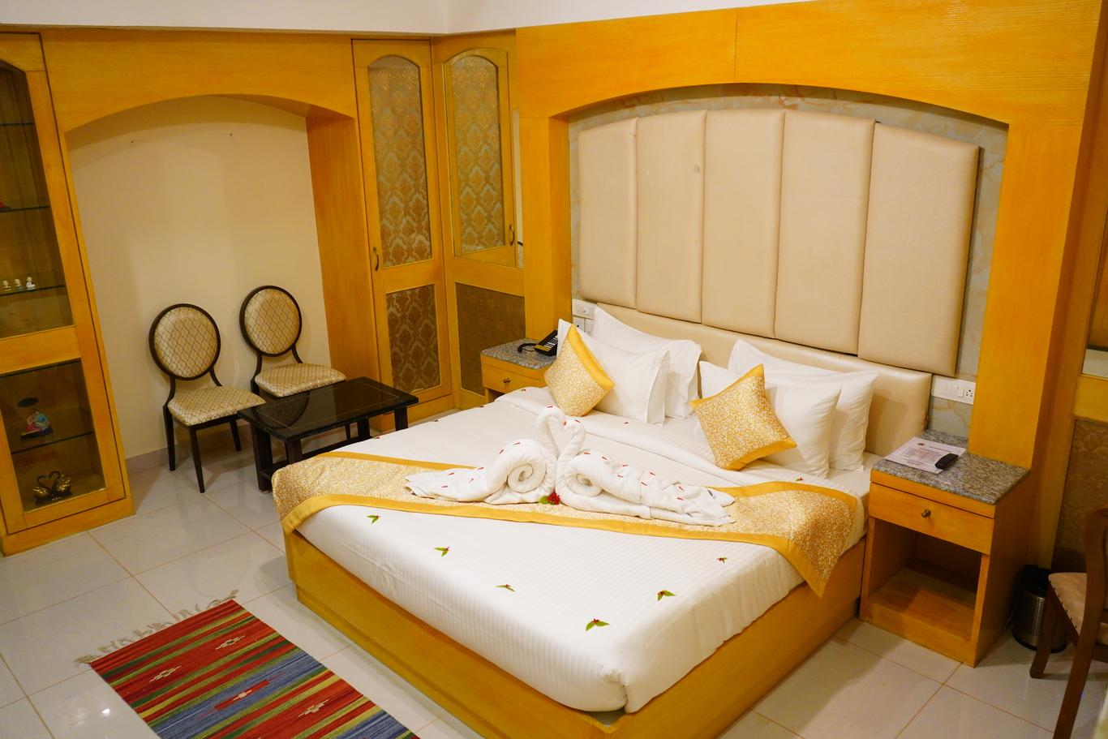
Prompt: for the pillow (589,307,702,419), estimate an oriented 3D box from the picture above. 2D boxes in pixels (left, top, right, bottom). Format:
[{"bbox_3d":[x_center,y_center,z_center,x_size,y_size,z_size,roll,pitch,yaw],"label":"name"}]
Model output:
[{"bbox_3d":[0.425,-0.040,4.329,0.670,0.410,0.160,16,8,43],"label":"pillow"}]

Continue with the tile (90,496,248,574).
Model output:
[{"bbox_3d":[-1.970,0.835,4.412,0.590,0.010,0.620,-17,23,-42],"label":"tile"}]

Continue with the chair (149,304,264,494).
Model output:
[{"bbox_3d":[-1.991,0.140,5.002,0.460,0.970,0.600,-17,23,-42],"label":"chair"}]

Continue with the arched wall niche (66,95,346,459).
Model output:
[{"bbox_3d":[-1.874,-0.466,4.995,1.575,2.140,0.473,-17,23,-42],"label":"arched wall niche"}]

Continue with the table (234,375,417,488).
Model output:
[{"bbox_3d":[-1.264,0.417,4.943,0.820,0.455,0.590,-17,23,-40],"label":"table"}]

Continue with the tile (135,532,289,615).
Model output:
[{"bbox_3d":[-1.538,0.959,4.006,0.600,0.010,0.600,-17,23,-42],"label":"tile"}]

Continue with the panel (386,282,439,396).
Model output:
[{"bbox_3d":[-0.920,-0.191,5.701,0.385,0.700,0.020,-17,23,-42],"label":"panel"}]

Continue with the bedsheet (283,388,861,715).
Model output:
[{"bbox_3d":[0.180,0.519,3.652,1.930,0.270,1.860,-17,23,-42],"label":"bedsheet"}]

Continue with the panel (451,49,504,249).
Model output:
[{"bbox_3d":[-0.468,-1.300,5.375,0.030,1.230,0.460,-17,23,-42],"label":"panel"}]

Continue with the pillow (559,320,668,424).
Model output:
[{"bbox_3d":[0.248,-0.006,4.343,0.715,0.400,0.160,16,0,43],"label":"pillow"}]

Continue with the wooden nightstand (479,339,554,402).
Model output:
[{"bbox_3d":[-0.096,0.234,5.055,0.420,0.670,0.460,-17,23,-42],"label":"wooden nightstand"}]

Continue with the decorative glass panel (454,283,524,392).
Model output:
[{"bbox_3d":[-0.406,-0.152,5.601,0.020,0.740,0.680,-17,23,-42],"label":"decorative glass panel"}]

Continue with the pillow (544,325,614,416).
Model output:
[{"bbox_3d":[0.125,0.011,4.066,0.130,0.340,0.340,4,53,-46],"label":"pillow"}]

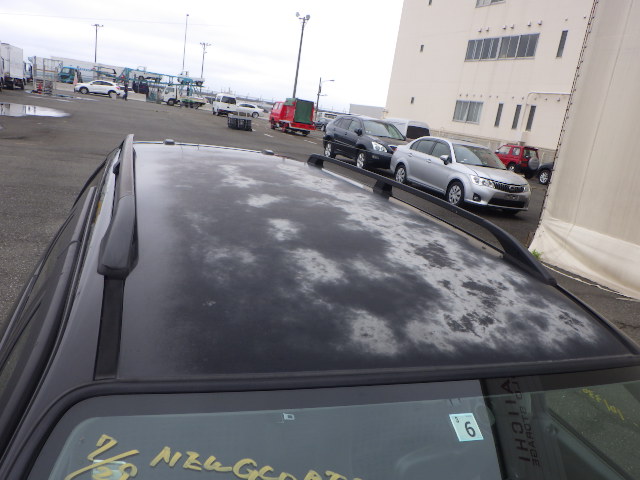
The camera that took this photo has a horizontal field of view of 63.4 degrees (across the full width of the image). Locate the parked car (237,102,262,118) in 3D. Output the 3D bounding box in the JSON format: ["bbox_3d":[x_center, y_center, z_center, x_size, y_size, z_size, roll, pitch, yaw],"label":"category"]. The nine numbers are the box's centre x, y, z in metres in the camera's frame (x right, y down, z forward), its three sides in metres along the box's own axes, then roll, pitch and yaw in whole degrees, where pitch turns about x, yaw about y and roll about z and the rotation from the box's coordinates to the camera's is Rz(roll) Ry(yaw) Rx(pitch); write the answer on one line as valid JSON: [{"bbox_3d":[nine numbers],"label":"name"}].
[{"bbox_3d":[-8.159,-14.070,56.000,4.500,1.450,1.750,8,14,-3],"label":"parked car"}]

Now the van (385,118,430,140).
[{"bbox_3d":[4.334,-5.276,26.878,1.500,1.900,3.600,5,14,-16],"label":"van"}]

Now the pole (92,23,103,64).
[{"bbox_3d":[-43.856,-36.083,101.353,2.300,11.349,0.600,2,15,-24],"label":"pole"}]

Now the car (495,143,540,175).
[{"bbox_3d":[10.764,-4.680,29.600,1.475,1.670,3.350,3,15,-23],"label":"car"}]

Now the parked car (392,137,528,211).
[{"bbox_3d":[3.564,-1.831,13.562,1.695,1.460,4.360,3,15,-23],"label":"parked car"}]

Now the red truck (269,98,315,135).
[{"bbox_3d":[-1.804,-8.211,34.400,1.650,2.200,4.200,2,15,-24],"label":"red truck"}]

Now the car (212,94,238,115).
[{"bbox_3d":[-8.024,-11.430,44.000,1.475,1.880,3.395,3,15,-21],"label":"car"}]

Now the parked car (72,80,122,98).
[{"bbox_3d":[-21.912,-14.948,51.000,4.450,1.550,1.780,2,15,-25],"label":"parked car"}]

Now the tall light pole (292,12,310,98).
[{"bbox_3d":[-2.759,-20.316,61.459,1.600,12.244,0.600,8,14,-5],"label":"tall light pole"}]

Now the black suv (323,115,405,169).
[{"bbox_3d":[1.709,-3.408,18.297,1.845,1.680,4.735,2,15,-25],"label":"black suv"}]

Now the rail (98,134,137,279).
[{"bbox_3d":[-0.675,-0.224,1.800,0.080,0.080,1.779,3,16,-21],"label":"rail"}]

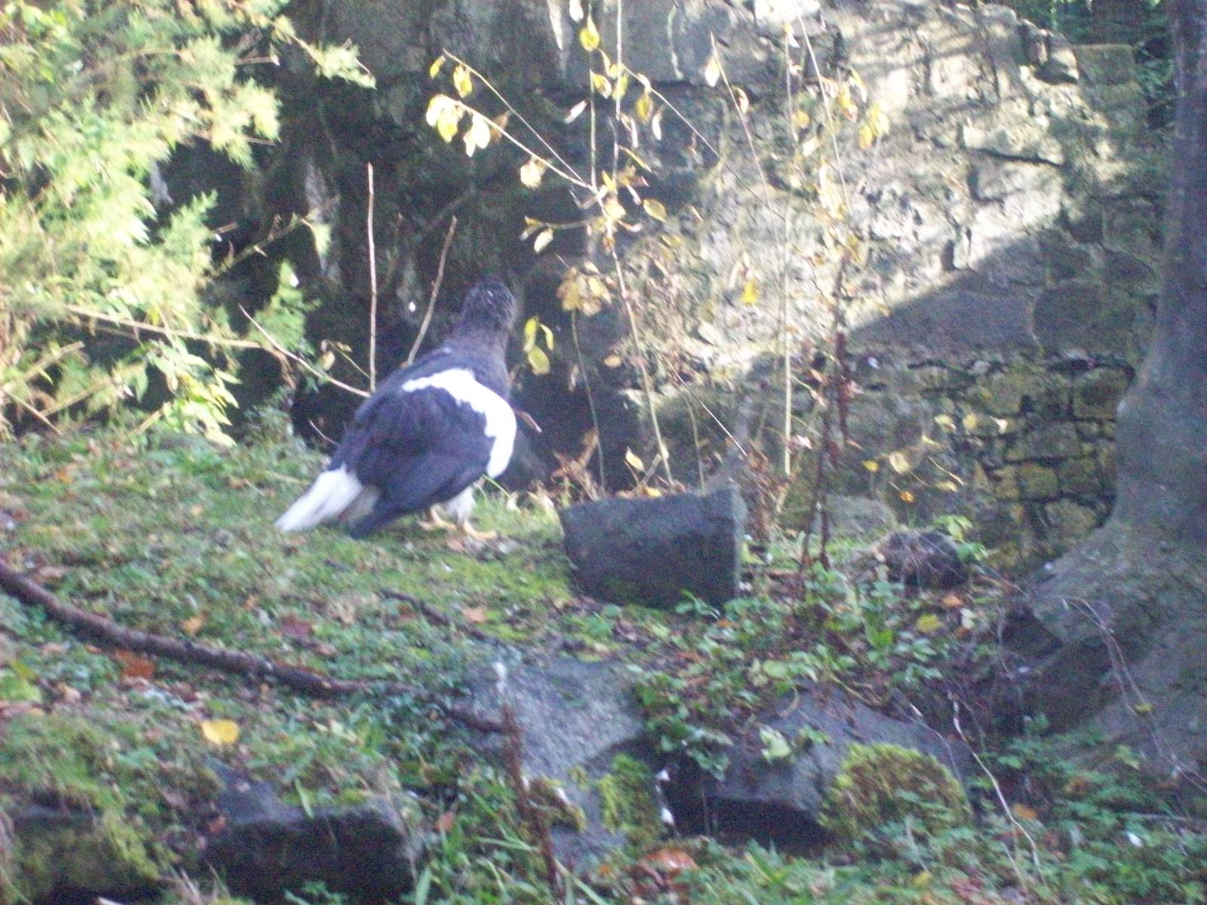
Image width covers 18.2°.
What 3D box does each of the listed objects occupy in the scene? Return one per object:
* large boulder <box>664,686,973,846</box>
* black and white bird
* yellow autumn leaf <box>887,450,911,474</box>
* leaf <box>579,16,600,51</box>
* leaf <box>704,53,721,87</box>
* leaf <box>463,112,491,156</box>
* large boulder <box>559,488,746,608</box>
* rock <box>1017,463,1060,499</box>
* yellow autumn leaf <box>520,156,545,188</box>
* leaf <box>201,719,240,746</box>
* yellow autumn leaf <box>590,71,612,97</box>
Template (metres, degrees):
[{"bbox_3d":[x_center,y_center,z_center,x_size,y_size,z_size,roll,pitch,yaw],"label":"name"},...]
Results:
[{"bbox_3d":[0.452,0.650,7.900,0.649,0.310,0.460,0,6,3],"label":"large boulder"},{"bbox_3d":[-0.525,-0.112,9.550,0.640,0.640,0.320,-4,7,-35],"label":"black and white bird"},{"bbox_3d":[0.862,0.028,11.000,0.069,0.069,0.030,0,6,4],"label":"yellow autumn leaf"},{"bbox_3d":[-0.036,-1.114,10.000,0.054,0.090,0.025,0,6,0],"label":"leaf"},{"bbox_3d":[0.309,-1.087,10.700,0.048,0.097,0.025,0,6,2],"label":"leaf"},{"bbox_3d":[-0.359,-0.904,10.700,0.078,0.123,0.040,0,6,-2],"label":"leaf"},{"bbox_3d":[0.117,0.226,8.950,0.425,0.250,0.250,1,6,8],"label":"large boulder"},{"bbox_3d":[1.329,0.088,11.500,0.135,0.110,0.120,0,6,0],"label":"rock"},{"bbox_3d":[-0.201,-0.797,10.700,0.072,0.091,0.040,0,6,-1],"label":"yellow autumn leaf"},{"bbox_3d":[-0.794,0.580,7.800,0.082,0.040,0.060,0,6,0],"label":"leaf"},{"bbox_3d":[-0.007,-0.978,10.000,0.056,0.070,0.025,0,6,0],"label":"yellow autumn leaf"}]

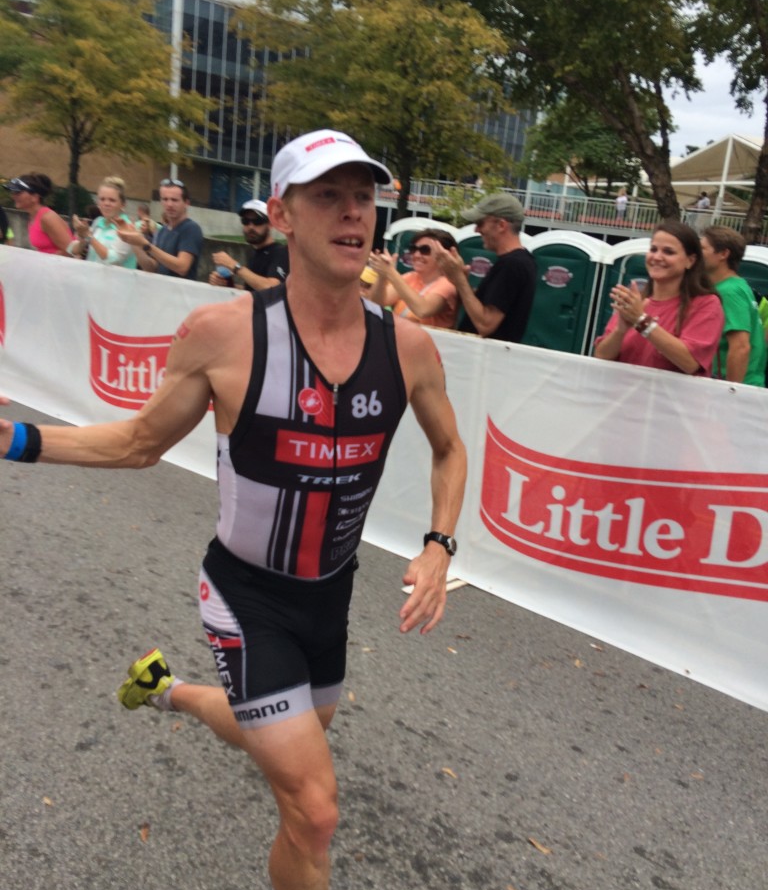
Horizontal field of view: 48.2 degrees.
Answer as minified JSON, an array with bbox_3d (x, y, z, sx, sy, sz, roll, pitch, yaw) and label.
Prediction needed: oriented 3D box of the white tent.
[{"bbox_3d":[14.568,-11.239,38.048,6.000,4.646,5.500,5,14,-1],"label":"white tent"}]

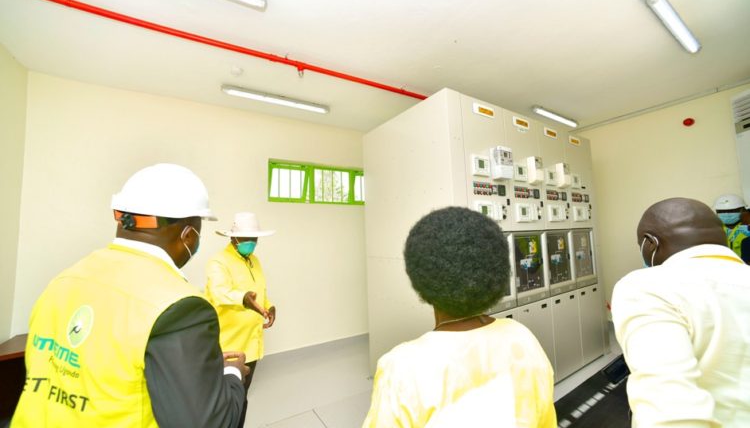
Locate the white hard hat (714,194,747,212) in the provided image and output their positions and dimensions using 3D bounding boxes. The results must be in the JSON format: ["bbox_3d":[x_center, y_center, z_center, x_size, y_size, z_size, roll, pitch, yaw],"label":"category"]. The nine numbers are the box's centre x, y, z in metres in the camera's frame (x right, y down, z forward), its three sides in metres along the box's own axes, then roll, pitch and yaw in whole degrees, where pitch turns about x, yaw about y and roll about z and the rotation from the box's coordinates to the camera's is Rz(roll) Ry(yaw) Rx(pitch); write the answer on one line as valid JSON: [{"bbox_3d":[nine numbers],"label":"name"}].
[{"bbox_3d":[3.460,-0.112,2.850,0.280,0.160,0.225,0,-4,-25],"label":"white hard hat"}]

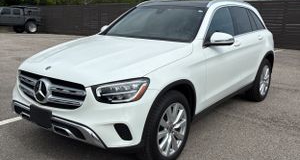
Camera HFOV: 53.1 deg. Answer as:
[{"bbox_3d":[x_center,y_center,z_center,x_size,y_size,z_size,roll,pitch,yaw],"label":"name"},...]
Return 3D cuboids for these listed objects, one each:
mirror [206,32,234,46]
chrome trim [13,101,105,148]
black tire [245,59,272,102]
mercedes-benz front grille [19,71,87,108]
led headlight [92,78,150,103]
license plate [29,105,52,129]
[{"bbox_3d":[0.815,-0.462,3.406,0.270,0.165,0.170,11,16,36],"label":"mirror"},{"bbox_3d":[-0.945,0.378,2.830,1.310,0.280,0.220,11,16,36],"label":"chrome trim"},{"bbox_3d":[1.895,0.002,5.207,0.240,0.735,0.735,11,16,36],"label":"black tire"},{"bbox_3d":[-0.951,0.081,2.723,1.030,0.230,0.140,11,16,36],"label":"mercedes-benz front grille"},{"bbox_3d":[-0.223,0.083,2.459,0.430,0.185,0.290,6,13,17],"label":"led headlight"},{"bbox_3d":[-0.995,0.335,2.736,0.330,0.158,0.025,11,16,36],"label":"license plate"}]

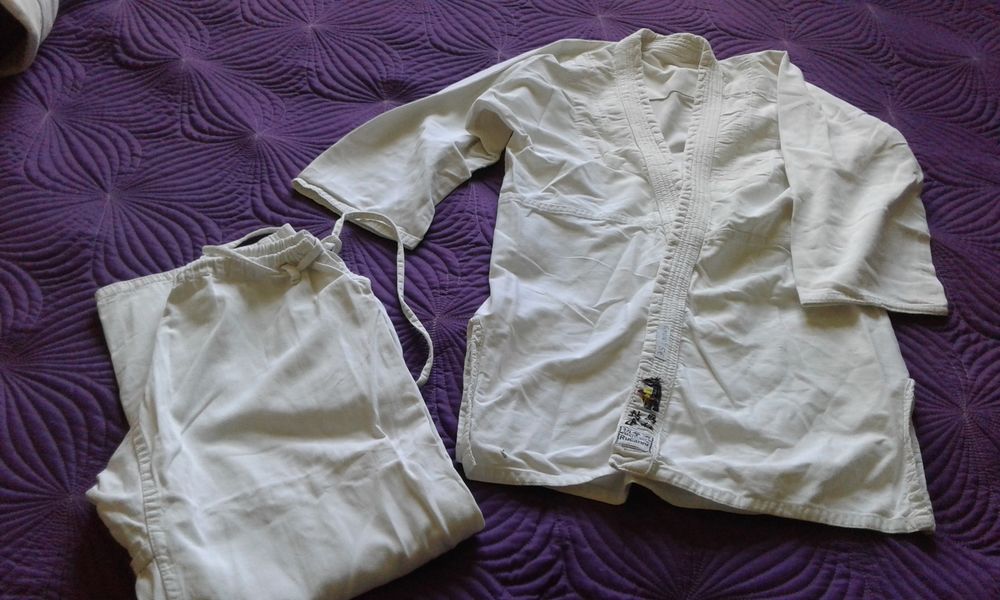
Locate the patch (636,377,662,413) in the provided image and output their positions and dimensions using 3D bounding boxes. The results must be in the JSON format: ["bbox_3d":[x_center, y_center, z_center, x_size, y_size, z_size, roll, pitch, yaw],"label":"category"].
[{"bbox_3d":[0.163,0.101,0.920,0.030,0.004,0.044,12,53,6],"label":"patch"}]

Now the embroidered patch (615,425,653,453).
[{"bbox_3d":[0.142,0.147,0.885,0.038,0.004,0.022,13,54,7],"label":"embroidered patch"}]

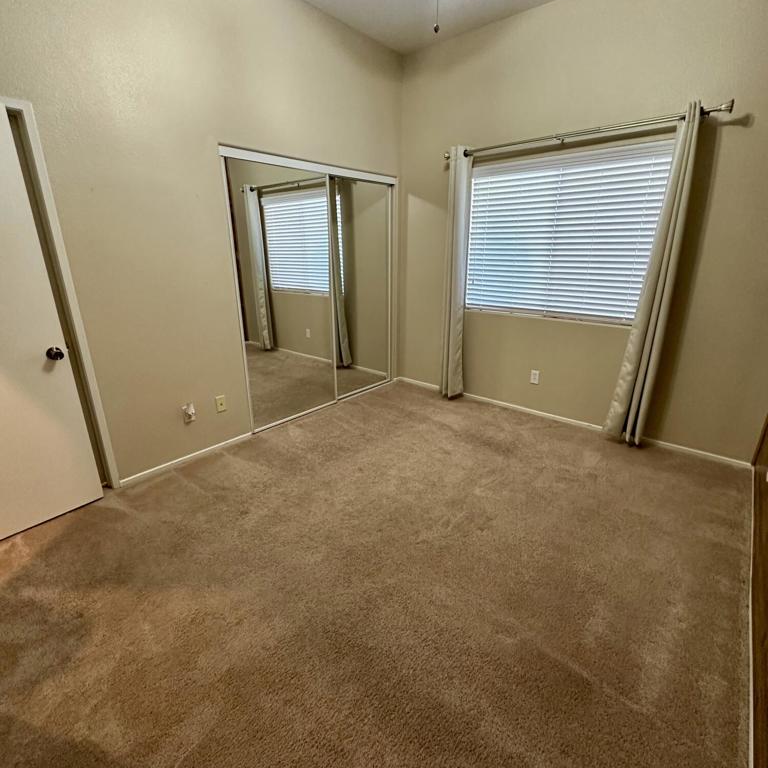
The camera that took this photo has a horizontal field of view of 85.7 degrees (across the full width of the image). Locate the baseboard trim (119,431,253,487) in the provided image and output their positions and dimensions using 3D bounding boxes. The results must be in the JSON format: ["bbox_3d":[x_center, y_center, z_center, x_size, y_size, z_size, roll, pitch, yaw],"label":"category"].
[{"bbox_3d":[-1.357,0.521,2.961,0.015,0.045,0.950,15,23,38],"label":"baseboard trim"}]

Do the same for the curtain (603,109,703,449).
[{"bbox_3d":[1.820,-0.621,2.837,0.265,2.200,0.170,15,23,38],"label":"curtain"}]

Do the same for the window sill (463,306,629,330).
[{"bbox_3d":[1.341,-0.562,3.490,1.530,0.030,0.100,15,23,38],"label":"window sill"}]

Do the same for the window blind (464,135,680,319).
[{"bbox_3d":[1.348,-1.150,3.301,1.510,1.215,0.060,15,23,38],"label":"window blind"}]

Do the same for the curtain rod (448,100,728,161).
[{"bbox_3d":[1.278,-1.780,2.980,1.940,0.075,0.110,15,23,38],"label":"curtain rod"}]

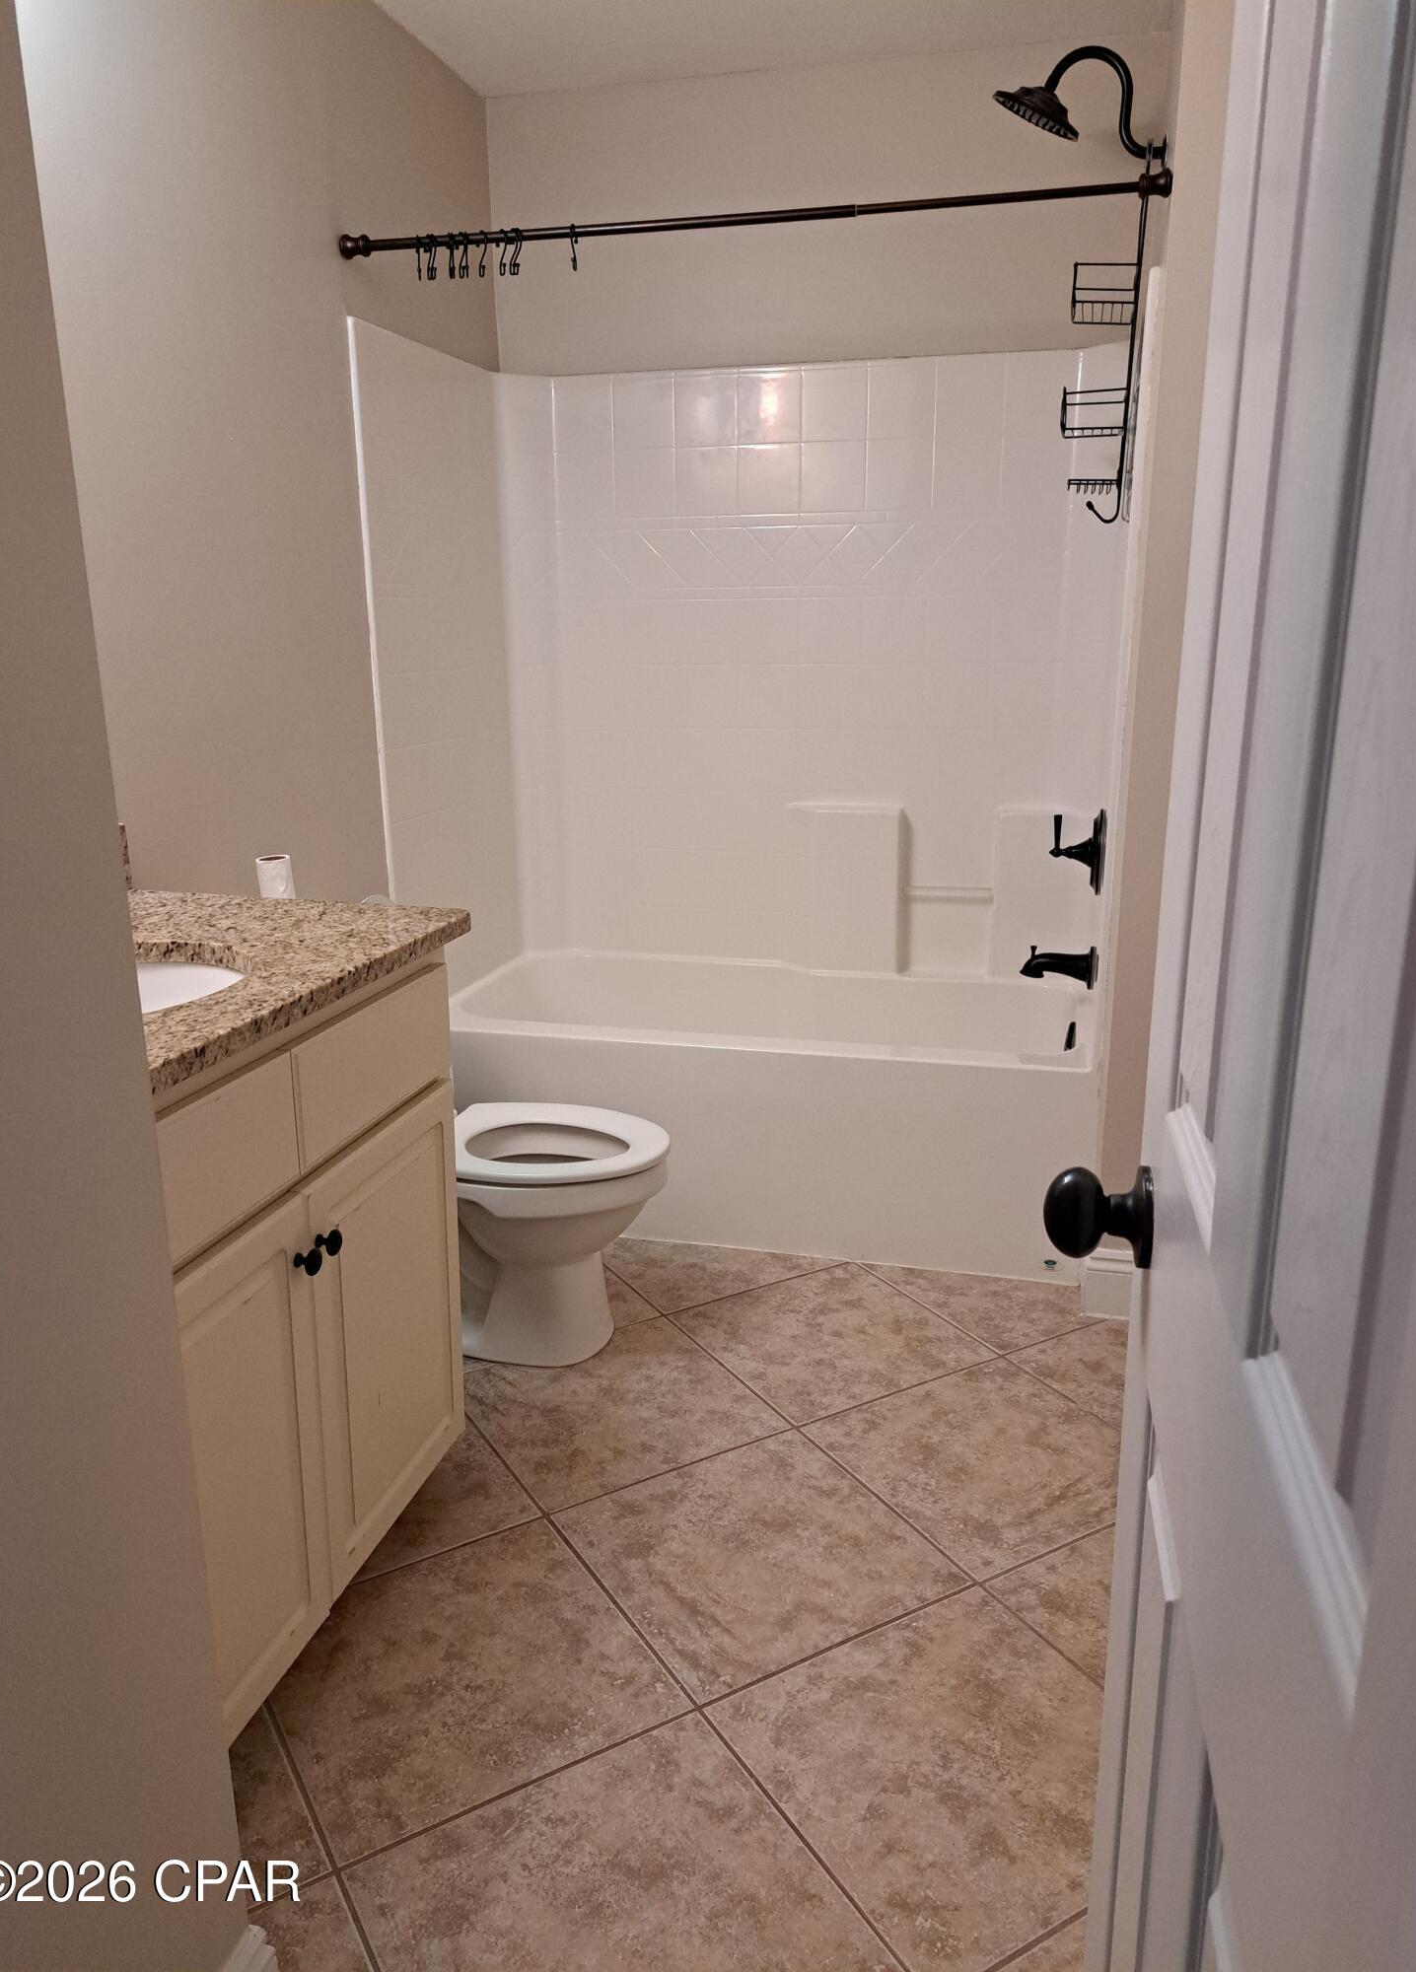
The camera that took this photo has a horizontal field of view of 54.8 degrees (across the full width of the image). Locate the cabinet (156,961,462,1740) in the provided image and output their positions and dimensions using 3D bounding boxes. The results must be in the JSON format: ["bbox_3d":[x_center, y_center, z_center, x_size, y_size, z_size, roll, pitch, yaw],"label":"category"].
[{"bbox_3d":[-0.749,0.447,1.757,0.553,0.880,0.925,3,15,13],"label":"cabinet"}]

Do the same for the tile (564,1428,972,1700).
[{"bbox_3d":[0.071,0.835,2.024,0.455,0.010,0.455,-9,16,-30],"label":"tile"}]

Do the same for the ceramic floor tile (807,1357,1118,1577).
[{"bbox_3d":[0.467,0.776,2.251,0.455,0.010,0.455,-9,16,-30],"label":"ceramic floor tile"}]

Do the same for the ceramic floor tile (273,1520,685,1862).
[{"bbox_3d":[-0.324,0.894,1.796,0.455,0.010,0.455,-9,16,-30],"label":"ceramic floor tile"}]

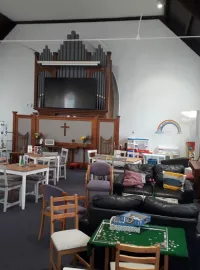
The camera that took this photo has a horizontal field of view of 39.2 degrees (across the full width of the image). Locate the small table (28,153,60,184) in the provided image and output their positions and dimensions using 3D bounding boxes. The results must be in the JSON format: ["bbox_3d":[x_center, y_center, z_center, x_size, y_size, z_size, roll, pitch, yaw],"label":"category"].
[{"bbox_3d":[-1.680,0.950,8.086,0.745,0.740,0.745,0,4,-36],"label":"small table"}]

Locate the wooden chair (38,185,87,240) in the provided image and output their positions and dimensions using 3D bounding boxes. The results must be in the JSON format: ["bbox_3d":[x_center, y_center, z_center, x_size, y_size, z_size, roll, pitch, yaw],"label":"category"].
[{"bbox_3d":[-0.510,1.153,4.157,0.540,0.850,0.530,5,4,41],"label":"wooden chair"}]

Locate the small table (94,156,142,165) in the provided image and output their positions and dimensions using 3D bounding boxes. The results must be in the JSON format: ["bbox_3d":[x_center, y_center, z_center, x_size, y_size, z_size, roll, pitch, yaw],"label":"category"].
[{"bbox_3d":[0.485,1.038,8.010,1.220,0.740,0.770,3,3,22],"label":"small table"}]

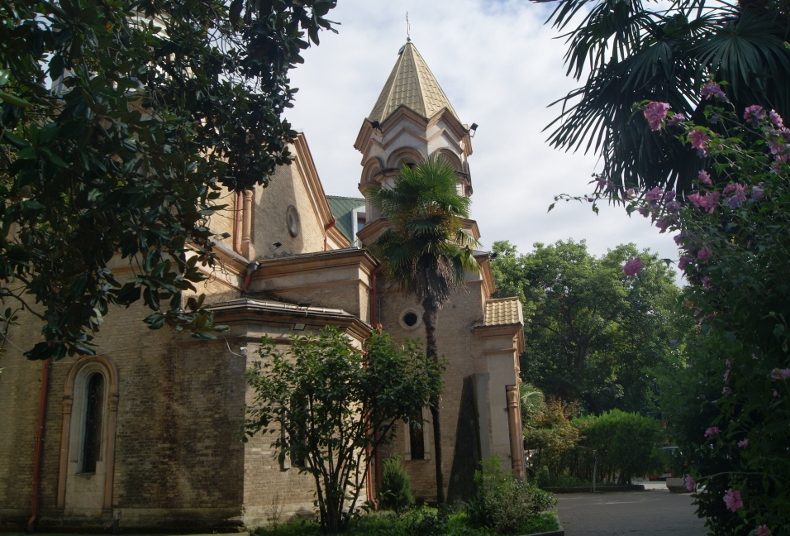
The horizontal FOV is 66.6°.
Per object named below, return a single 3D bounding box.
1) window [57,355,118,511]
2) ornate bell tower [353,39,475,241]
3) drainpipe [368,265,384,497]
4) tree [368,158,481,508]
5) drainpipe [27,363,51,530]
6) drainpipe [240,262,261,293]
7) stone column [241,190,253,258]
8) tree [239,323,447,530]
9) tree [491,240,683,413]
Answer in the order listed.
[{"bbox_3d":[-6.899,3.698,13.650,1.333,3.465,0.245,-6,-15,11],"label":"window"},{"bbox_3d":[0.643,-4.432,19.981,3.822,7.301,3.822,-6,-15,11],"label":"ornate bell tower"},{"bbox_3d":[-0.515,2.908,16.289,0.294,6.186,0.206,-6,-15,11],"label":"drainpipe"},{"bbox_3d":[0.856,1.278,15.317,3.003,9.027,2.744,-6,-15,11],"label":"tree"},{"bbox_3d":[-8.155,3.796,13.812,0.137,4.203,0.196,-6,-15,11],"label":"drainpipe"},{"bbox_3d":[-3.948,0.273,16.310,0.407,0.854,0.314,-6,-15,11],"label":"drainpipe"},{"bbox_3d":[-4.056,-1.223,16.716,0.245,1.977,0.265,-6,-15,11],"label":"stone column"},{"bbox_3d":[-0.991,2.975,11.283,3.717,3.701,3.136,-6,-15,11],"label":"tree"},{"bbox_3d":[8.885,3.806,27.189,9.408,9.924,8.820,-6,-15,11],"label":"tree"}]

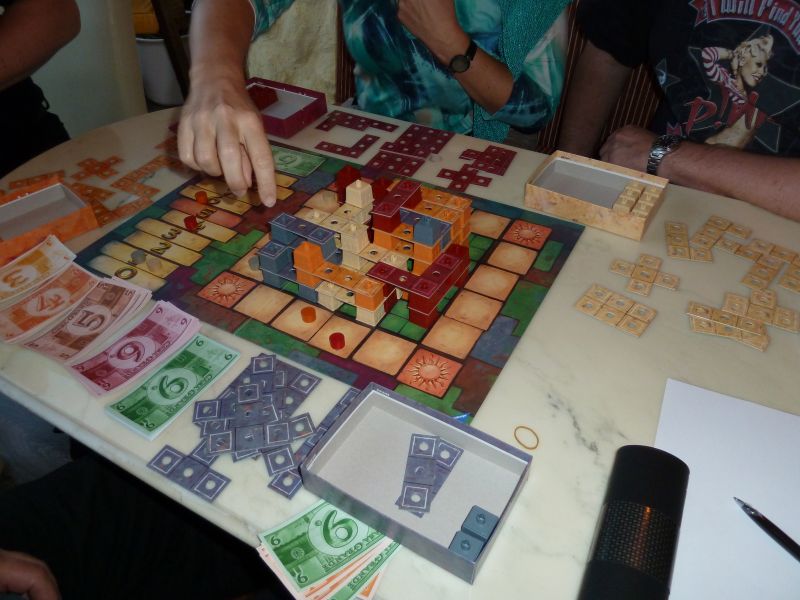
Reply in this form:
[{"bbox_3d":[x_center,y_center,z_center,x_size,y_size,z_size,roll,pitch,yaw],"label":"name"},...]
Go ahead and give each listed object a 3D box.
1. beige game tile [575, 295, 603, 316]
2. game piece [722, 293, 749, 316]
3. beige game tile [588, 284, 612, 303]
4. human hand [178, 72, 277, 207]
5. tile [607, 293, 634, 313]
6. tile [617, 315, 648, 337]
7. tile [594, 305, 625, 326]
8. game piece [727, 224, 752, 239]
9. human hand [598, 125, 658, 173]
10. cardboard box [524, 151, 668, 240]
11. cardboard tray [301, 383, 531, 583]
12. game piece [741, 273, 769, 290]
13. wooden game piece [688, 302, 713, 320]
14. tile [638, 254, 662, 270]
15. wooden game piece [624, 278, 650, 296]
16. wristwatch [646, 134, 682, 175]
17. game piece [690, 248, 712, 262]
[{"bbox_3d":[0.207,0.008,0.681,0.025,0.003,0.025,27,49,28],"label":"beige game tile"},{"bbox_3d":[0.353,0.006,0.655,0.024,0.002,0.024,17,45,20],"label":"game piece"},{"bbox_3d":[0.215,-0.006,0.674,0.024,0.003,0.024,26,49,28],"label":"beige game tile"},{"bbox_3d":[-0.191,-0.177,0.677,0.091,0.054,0.184,-18,70,1],"label":"human hand"},{"bbox_3d":[0.235,0.005,0.667,0.024,0.002,0.024,28,49,29],"label":"tile"},{"bbox_3d":[0.240,0.026,0.642,0.024,0.002,0.024,27,49,29],"label":"tile"},{"bbox_3d":[0.221,0.017,0.654,0.024,0.002,0.024,28,49,29],"label":"tile"},{"bbox_3d":[0.410,-0.083,0.756,0.024,0.003,0.024,30,50,31],"label":"game piece"},{"bbox_3d":[0.309,-0.202,0.844,0.090,0.070,0.075,30,50,30],"label":"human hand"},{"bbox_3d":[0.251,-0.136,0.798,0.150,0.031,0.100,22,47,24],"label":"cardboard box"},{"bbox_3d":[0.013,0.139,0.501,0.152,0.032,0.100,22,47,24],"label":"cardboard tray"},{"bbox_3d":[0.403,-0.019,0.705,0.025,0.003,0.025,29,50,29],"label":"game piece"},{"bbox_3d":[0.311,0.012,0.648,0.024,0.003,0.024,17,35,19],"label":"wooden game piece"},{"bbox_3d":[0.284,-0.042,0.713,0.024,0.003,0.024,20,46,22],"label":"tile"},{"bbox_3d":[0.264,-0.013,0.686,0.024,0.002,0.024,18,45,21],"label":"wooden game piece"},{"bbox_3d":[0.361,-0.194,0.855,0.039,0.050,0.062,25,48,27],"label":"wristwatch"},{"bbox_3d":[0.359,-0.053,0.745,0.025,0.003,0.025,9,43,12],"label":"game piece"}]

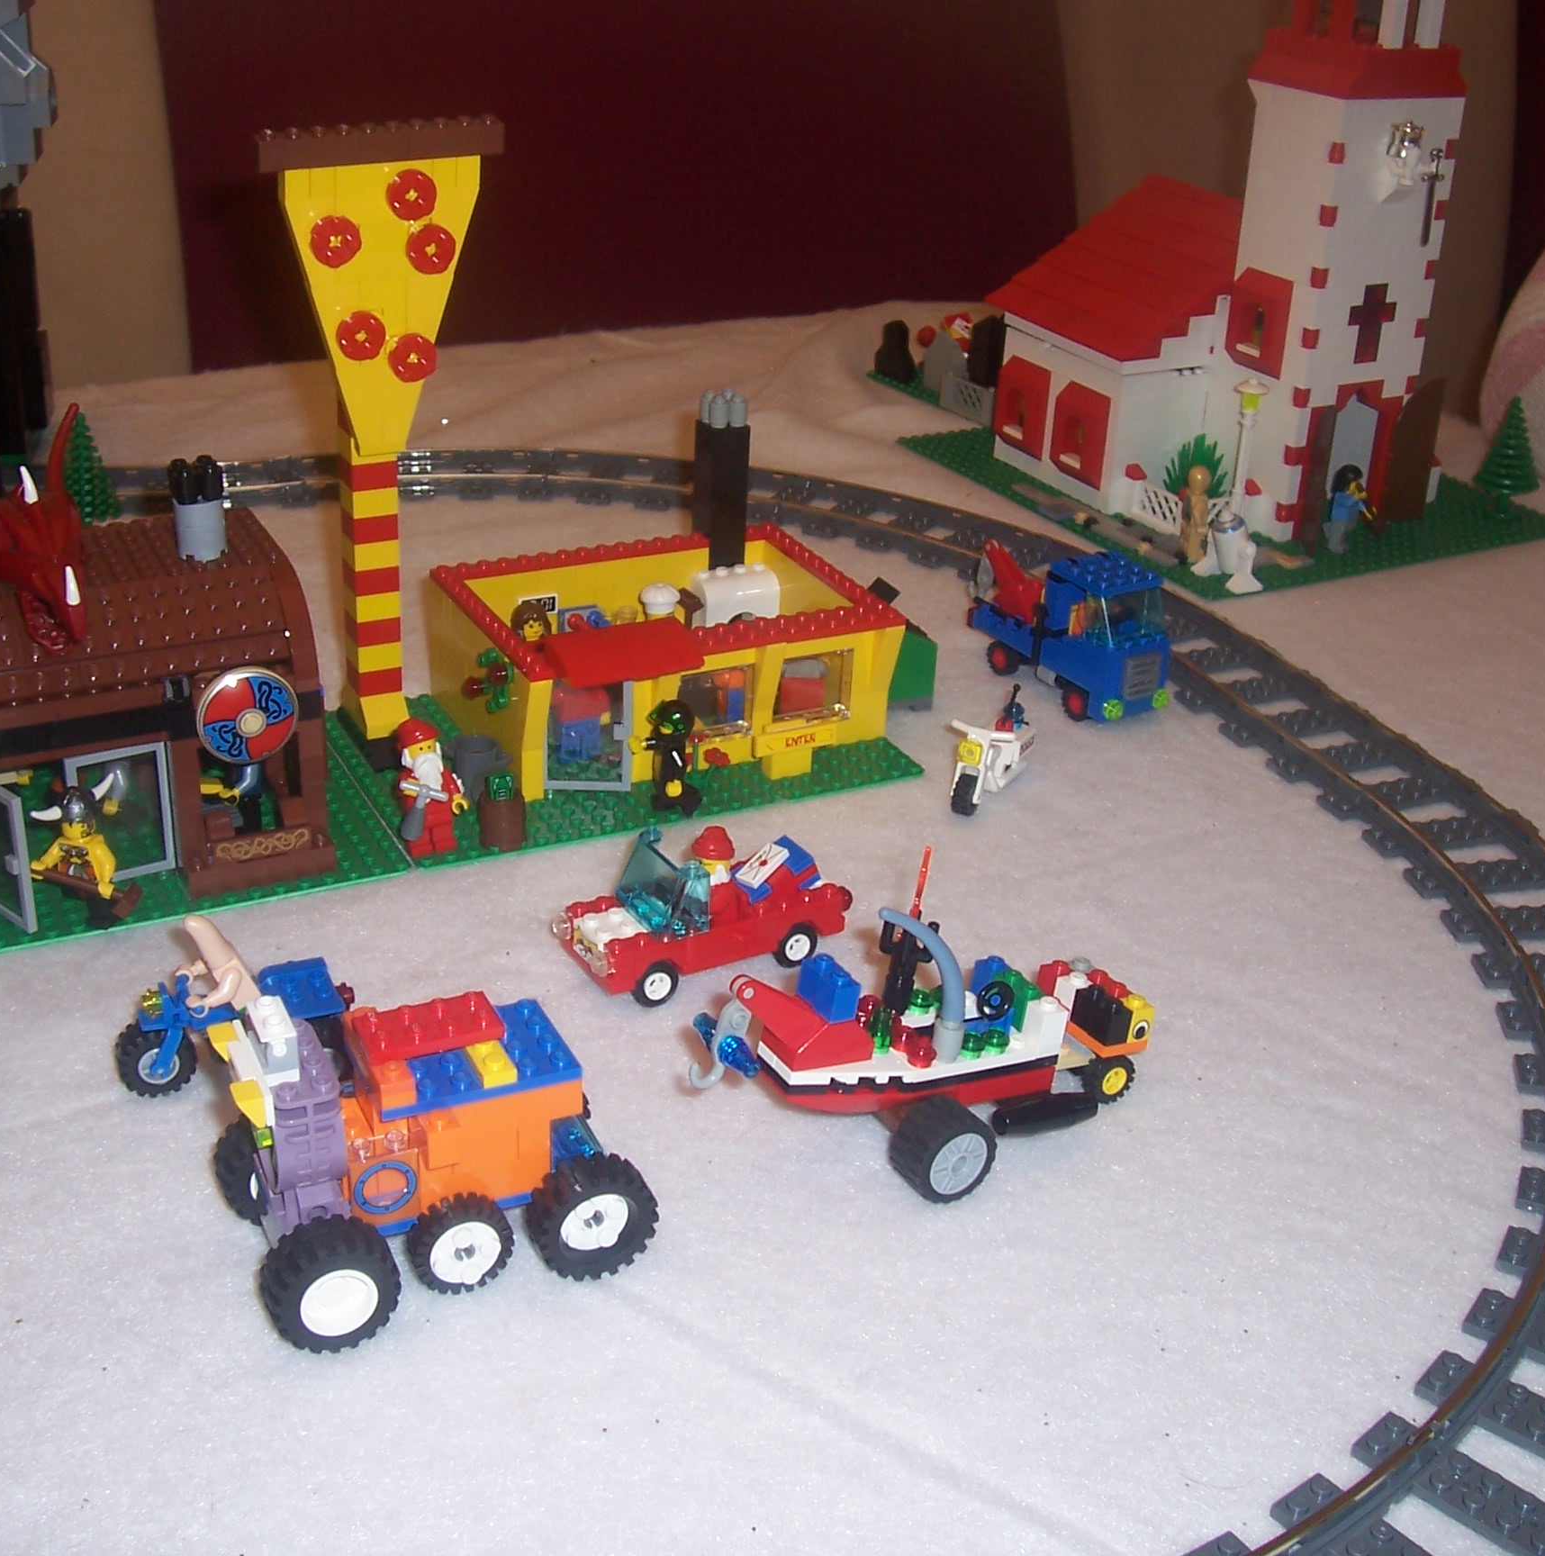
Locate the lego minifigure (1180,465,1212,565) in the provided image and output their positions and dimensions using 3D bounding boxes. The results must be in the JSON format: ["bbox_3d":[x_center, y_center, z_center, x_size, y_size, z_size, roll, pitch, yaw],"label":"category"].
[{"bbox_3d":[0.195,-0.120,0.938,0.015,0.041,0.022,-4,28,-15],"label":"lego minifigure"}]

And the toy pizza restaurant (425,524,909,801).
[{"bbox_3d":[-0.039,-0.044,0.750,0.144,0.053,0.109,-11,30,-25],"label":"toy pizza restaurant"}]

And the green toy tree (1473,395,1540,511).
[{"bbox_3d":[0.371,-0.162,1.021,0.033,0.066,0.033,-13,31,-28],"label":"green toy tree"}]

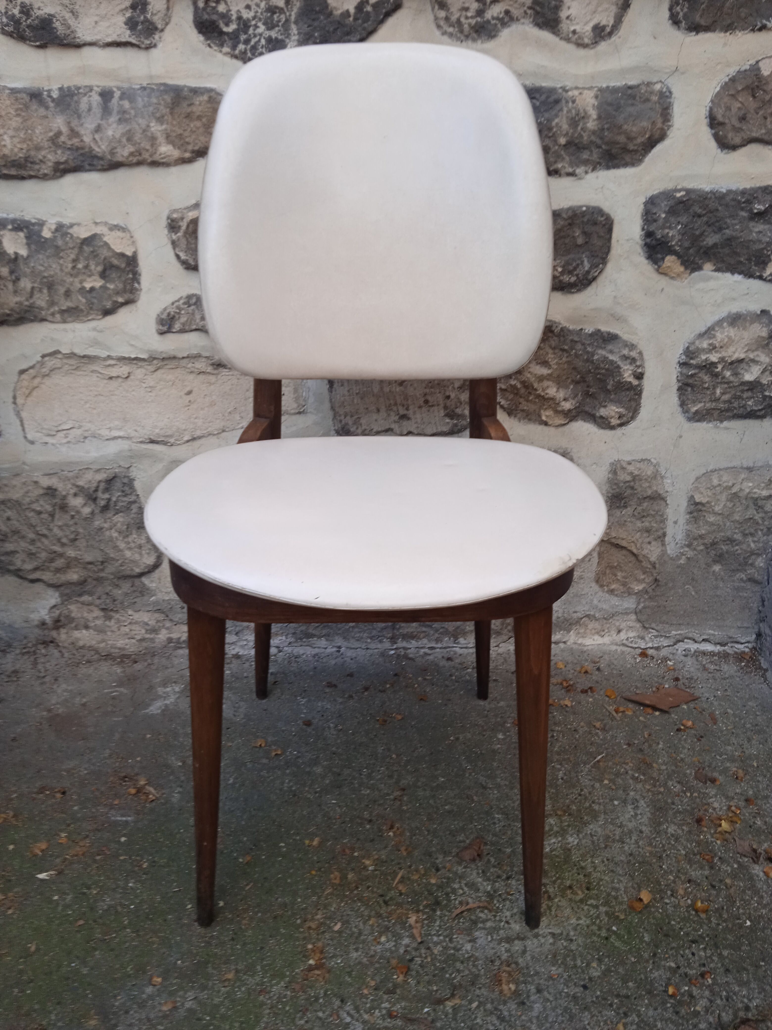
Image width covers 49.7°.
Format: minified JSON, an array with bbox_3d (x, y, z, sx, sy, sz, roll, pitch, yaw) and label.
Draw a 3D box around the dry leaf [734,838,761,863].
[{"bbox_3d":[0.425,0.395,0.981,0.031,0.013,0.025,16,30,30],"label":"dry leaf"}]

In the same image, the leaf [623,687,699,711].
[{"bbox_3d":[0.408,0.275,1.233,0.111,0.012,0.047,-6,27,-12],"label":"leaf"}]

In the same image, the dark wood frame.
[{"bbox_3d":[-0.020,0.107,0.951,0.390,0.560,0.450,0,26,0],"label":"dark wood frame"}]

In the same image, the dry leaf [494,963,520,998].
[{"bbox_3d":[0.121,0.468,0.838,0.025,0.010,0.035,9,27,18],"label":"dry leaf"}]

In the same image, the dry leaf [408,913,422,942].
[{"bbox_3d":[0.031,0.441,0.891,0.017,0.011,0.035,2,26,4],"label":"dry leaf"}]

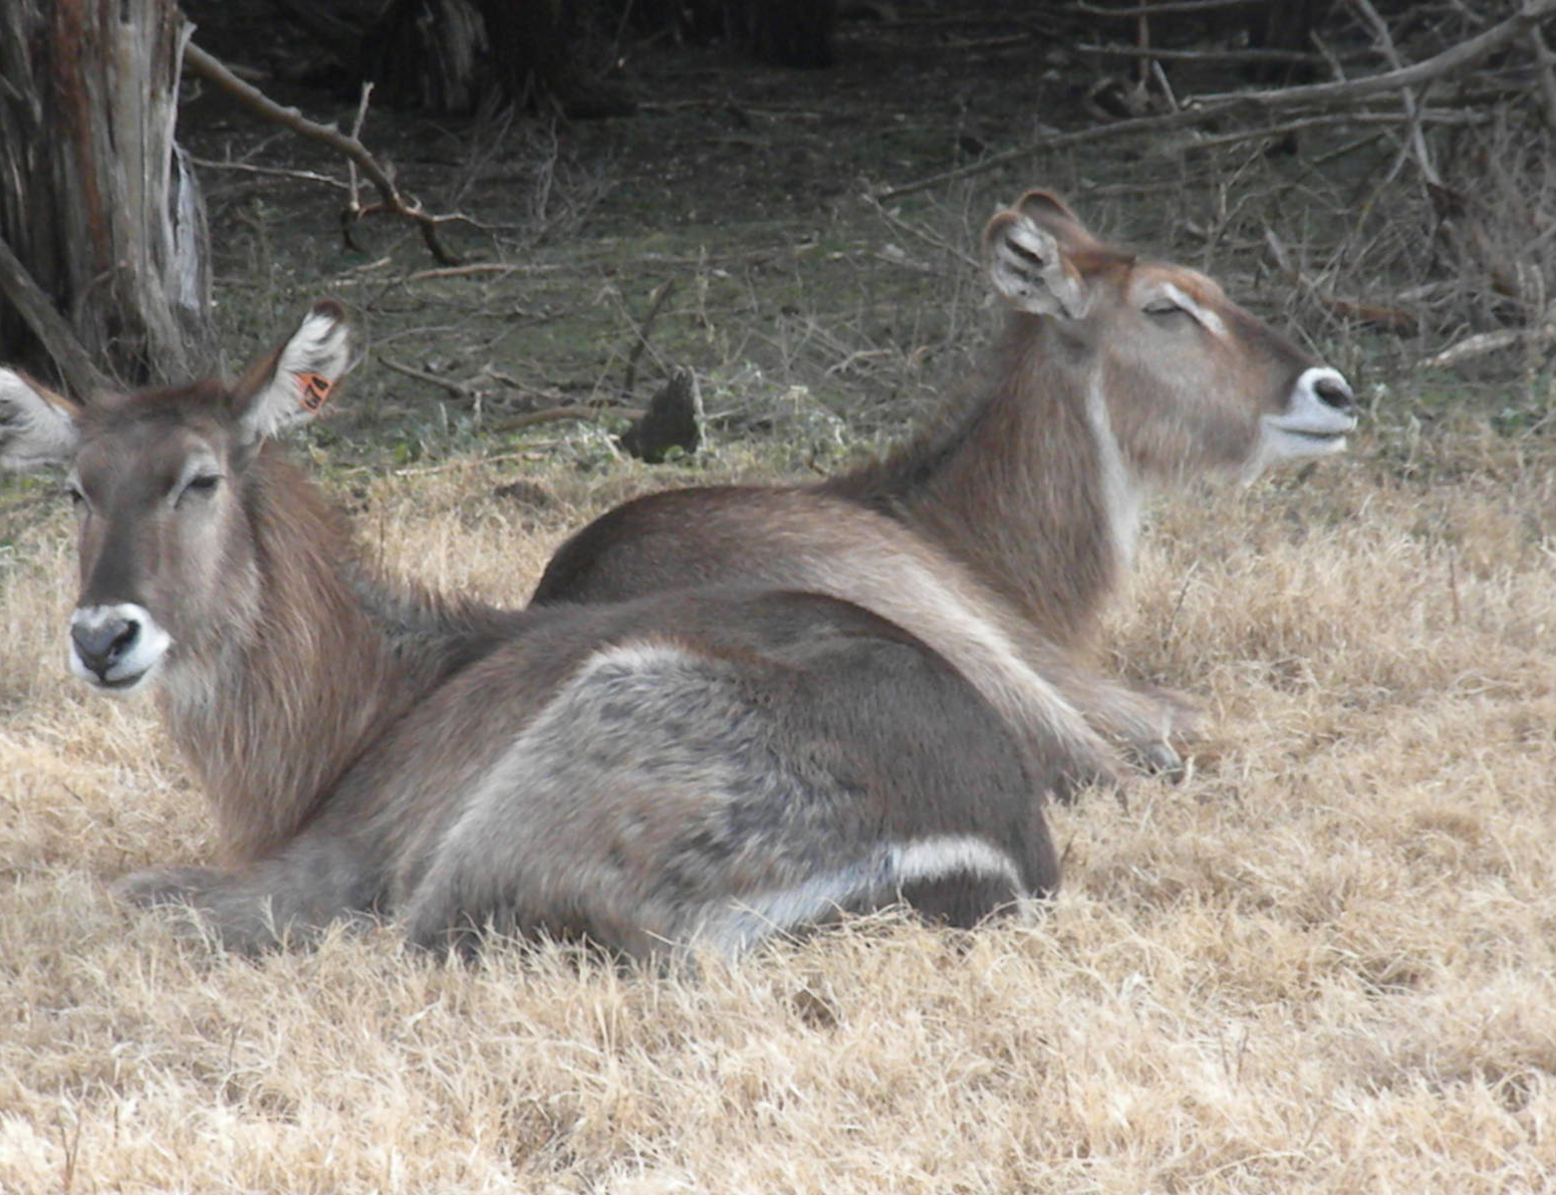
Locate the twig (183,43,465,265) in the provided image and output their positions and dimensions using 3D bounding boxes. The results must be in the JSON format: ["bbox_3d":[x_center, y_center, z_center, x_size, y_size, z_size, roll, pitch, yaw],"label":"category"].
[{"bbox_3d":[-0.882,-0.863,21.300,0.550,0.420,0.320,0,7,0],"label":"twig"}]

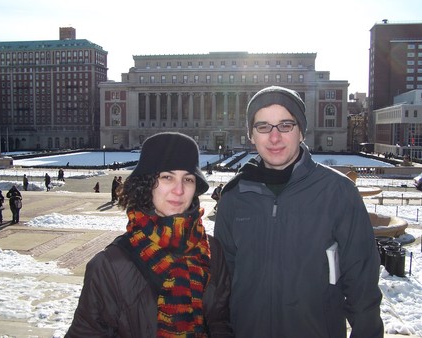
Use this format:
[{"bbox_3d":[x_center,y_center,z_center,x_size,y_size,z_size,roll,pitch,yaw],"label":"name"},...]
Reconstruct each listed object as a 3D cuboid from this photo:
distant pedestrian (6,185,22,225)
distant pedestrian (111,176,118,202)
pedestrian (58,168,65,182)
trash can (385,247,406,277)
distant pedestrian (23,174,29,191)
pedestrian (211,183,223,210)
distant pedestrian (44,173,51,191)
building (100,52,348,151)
[{"bbox_3d":[-8.922,1.632,22.445,0.660,1.730,0.480,1,5,9],"label":"distant pedestrian"},{"bbox_3d":[-6.533,1.378,33.466,0.420,1.740,0.520,-1,5,-15],"label":"distant pedestrian"},{"bbox_3d":[-19.524,0.824,64.639,0.420,1.700,0.520,1,5,12],"label":"pedestrian"},{"bbox_3d":[5.309,2.677,14.200,0.600,0.800,0.600,1,5,8],"label":"trash can"},{"bbox_3d":[-19.112,1.437,50.928,0.400,1.700,0.520,1,5,12],"label":"distant pedestrian"},{"bbox_3d":[0.406,1.709,28.635,0.550,1.680,0.520,-1,5,-18],"label":"pedestrian"},{"bbox_3d":[-15.433,1.285,46.714,0.450,1.720,0.520,1,5,6],"label":"distant pedestrian"},{"bbox_3d":[6.303,-23.939,183.565,80.019,31.997,50.000,1,5,8],"label":"building"}]

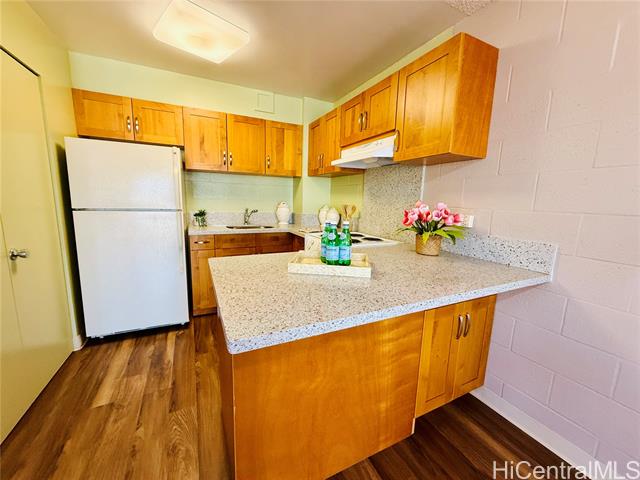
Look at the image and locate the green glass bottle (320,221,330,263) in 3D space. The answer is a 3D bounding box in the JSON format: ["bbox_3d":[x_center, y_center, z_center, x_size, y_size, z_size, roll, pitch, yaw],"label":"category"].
[{"bbox_3d":[0.043,0.008,1.397,0.065,0.232,0.065,2,9,2],"label":"green glass bottle"}]

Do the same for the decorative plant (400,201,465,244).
[{"bbox_3d":[0.747,-0.117,1.716,0.410,0.320,0.360,5,10,23],"label":"decorative plant"}]

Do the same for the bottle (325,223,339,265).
[{"bbox_3d":[0.074,0.017,1.344,0.065,0.232,0.065,2,9,3],"label":"bottle"}]

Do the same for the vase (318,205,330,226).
[{"bbox_3d":[0.064,-0.263,3.000,0.150,0.250,0.150,-3,10,-26],"label":"vase"}]

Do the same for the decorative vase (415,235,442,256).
[{"bbox_3d":[0.752,0.024,1.776,0.160,0.140,0.160,-3,10,-26],"label":"decorative vase"}]

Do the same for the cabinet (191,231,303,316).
[{"bbox_3d":[-0.924,0.337,3.098,1.095,0.880,0.580,-3,10,-26],"label":"cabinet"}]

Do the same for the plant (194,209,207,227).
[{"bbox_3d":[-1.347,-0.246,2.935,0.130,0.205,0.130,-3,10,-26],"label":"plant"}]

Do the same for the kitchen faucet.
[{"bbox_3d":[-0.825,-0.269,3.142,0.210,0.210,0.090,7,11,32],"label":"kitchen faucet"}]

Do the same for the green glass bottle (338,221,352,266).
[{"bbox_3d":[0.138,0.019,1.342,0.065,0.232,0.065,2,9,6],"label":"green glass bottle"}]

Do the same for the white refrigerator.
[{"bbox_3d":[-1.730,0.003,2.512,0.759,1.678,0.720,-3,10,-26],"label":"white refrigerator"}]

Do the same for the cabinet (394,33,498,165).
[{"bbox_3d":[0.778,-0.825,1.667,0.324,0.602,0.457,-3,10,-26],"label":"cabinet"}]

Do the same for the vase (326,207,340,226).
[{"bbox_3d":[0.155,-0.244,2.982,0.155,0.240,0.155,-3,10,-26],"label":"vase"}]

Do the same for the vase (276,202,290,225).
[{"bbox_3d":[-0.471,-0.343,3.348,0.185,0.310,0.185,-3,10,-26],"label":"vase"}]

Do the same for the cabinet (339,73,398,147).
[{"bbox_3d":[0.512,-1.014,2.185,0.324,0.396,0.749,-3,10,-26],"label":"cabinet"}]

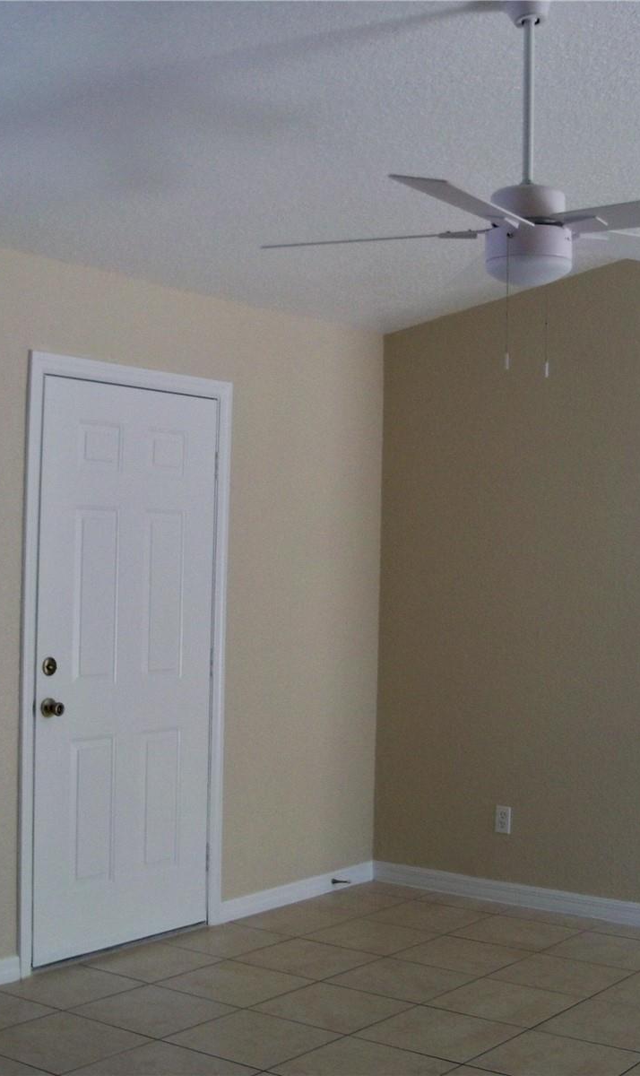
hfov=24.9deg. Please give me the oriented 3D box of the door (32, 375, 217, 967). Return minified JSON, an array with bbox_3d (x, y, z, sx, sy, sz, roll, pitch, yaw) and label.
[{"bbox_3d":[-0.708,0.464,5.336,0.048,2.035,0.914,0,-1,36],"label":"door"}]

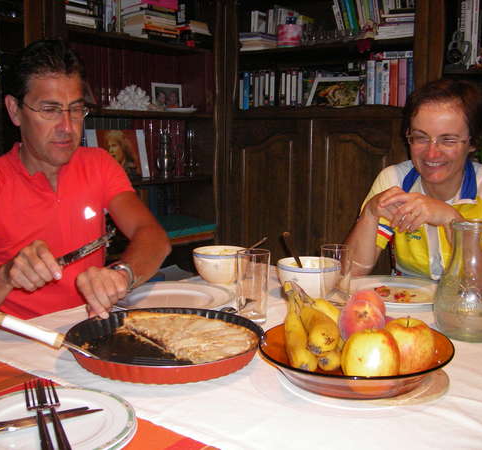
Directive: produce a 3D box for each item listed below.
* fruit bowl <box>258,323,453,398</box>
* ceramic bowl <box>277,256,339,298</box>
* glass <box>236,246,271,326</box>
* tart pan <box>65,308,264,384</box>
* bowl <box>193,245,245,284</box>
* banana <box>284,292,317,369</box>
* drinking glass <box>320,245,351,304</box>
[{"bbox_3d":[0.152,0.181,0.818,0.255,0.046,0.255,0,7,0],"label":"fruit bowl"},{"bbox_3d":[0.140,0.112,1.244,0.130,0.069,0.130,0,7,0],"label":"ceramic bowl"},{"bbox_3d":[0.023,0.107,1.083,0.059,0.119,0.059,0,7,0],"label":"glass"},{"bbox_3d":[-0.113,0.180,0.927,0.296,0.031,0.296,0,7,0],"label":"tart pan"},{"bbox_3d":[-0.048,0.095,1.399,0.126,0.070,0.126,0,7,0],"label":"bowl"},{"bbox_3d":[0.076,0.135,0.785,0.037,0.050,0.155,0,38,-4],"label":"banana"},{"bbox_3d":[0.186,0.099,1.197,0.057,0.113,0.057,0,7,0],"label":"drinking glass"}]

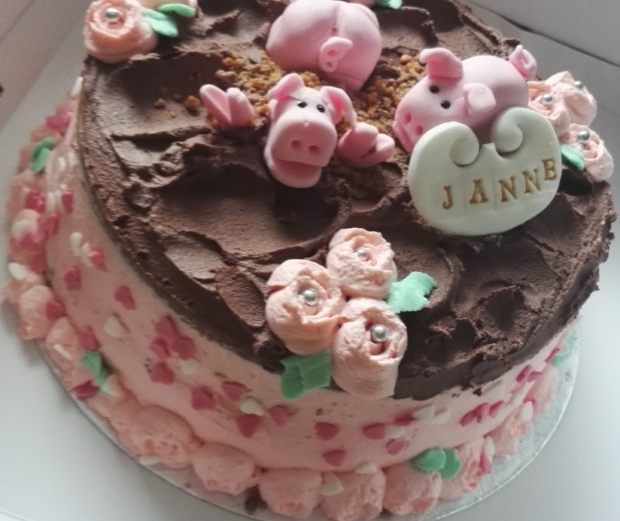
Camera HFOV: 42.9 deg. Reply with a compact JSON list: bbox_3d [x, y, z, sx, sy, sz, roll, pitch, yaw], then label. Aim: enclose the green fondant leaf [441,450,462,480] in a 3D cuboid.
[{"bbox_3d":[0.054,0.078,0.302,0.011,0.009,0.009,-17,67,-23],"label":"green fondant leaf"}]

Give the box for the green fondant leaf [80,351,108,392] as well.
[{"bbox_3d":[-0.079,0.040,0.288,0.006,0.010,0.018,-31,73,-28],"label":"green fondant leaf"}]

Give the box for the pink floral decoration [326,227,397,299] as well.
[{"bbox_3d":[0.017,0.001,0.271,0.024,0.024,0.024,8,57,-13],"label":"pink floral decoration"}]

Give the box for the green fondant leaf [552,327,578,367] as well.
[{"bbox_3d":[0.111,0.038,0.342,0.008,0.010,0.019,27,58,1],"label":"green fondant leaf"}]

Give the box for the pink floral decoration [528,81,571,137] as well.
[{"bbox_3d":[0.101,-0.064,0.338,0.023,0.021,0.023,36,56,7],"label":"pink floral decoration"}]

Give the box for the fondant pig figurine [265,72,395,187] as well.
[{"bbox_3d":[0.007,-0.046,0.276,0.045,0.027,0.038,10,59,-10],"label":"fondant pig figurine"}]

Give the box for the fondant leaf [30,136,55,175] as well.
[{"bbox_3d":[-0.111,-0.043,0.326,0.007,0.010,0.017,14,58,-7],"label":"fondant leaf"}]

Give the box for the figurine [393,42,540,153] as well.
[{"bbox_3d":[0.064,-0.065,0.320,0.071,0.033,0.039,-29,71,-30],"label":"figurine"}]

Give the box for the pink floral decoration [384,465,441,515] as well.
[{"bbox_3d":[0.040,0.088,0.304,0.023,0.018,0.020,-4,61,-20],"label":"pink floral decoration"}]

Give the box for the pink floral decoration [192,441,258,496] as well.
[{"bbox_3d":[-0.031,0.076,0.287,0.024,0.019,0.018,25,58,-1],"label":"pink floral decoration"}]

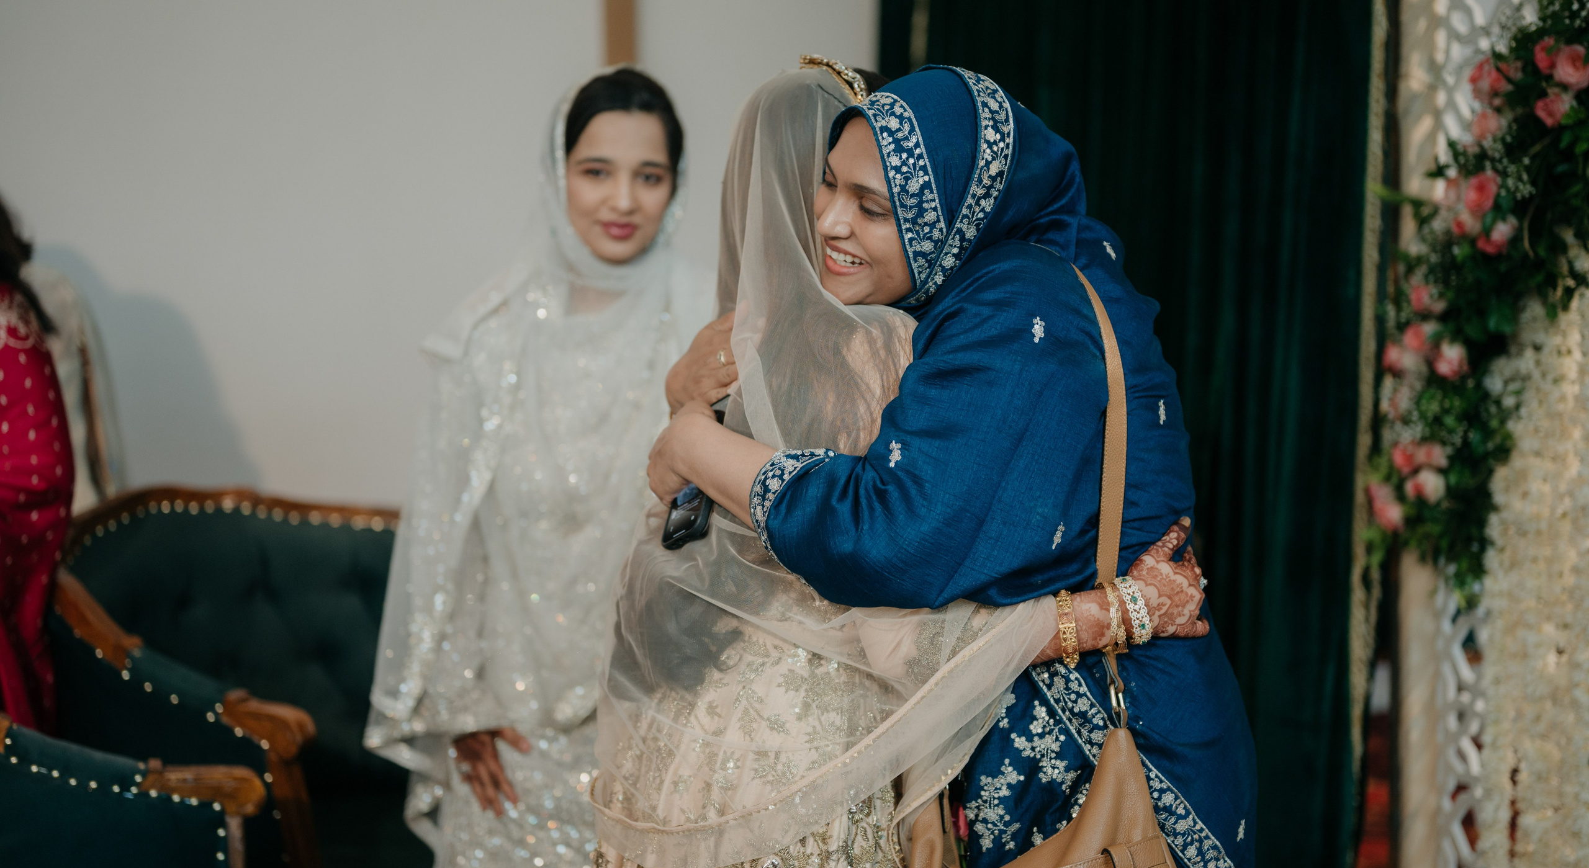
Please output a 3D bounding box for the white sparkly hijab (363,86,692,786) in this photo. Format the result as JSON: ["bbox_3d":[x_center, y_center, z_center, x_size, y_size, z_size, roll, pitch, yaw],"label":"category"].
[{"bbox_3d":[-0.295,-0.015,2.620,0.440,0.850,0.340,0,0,-12],"label":"white sparkly hijab"}]

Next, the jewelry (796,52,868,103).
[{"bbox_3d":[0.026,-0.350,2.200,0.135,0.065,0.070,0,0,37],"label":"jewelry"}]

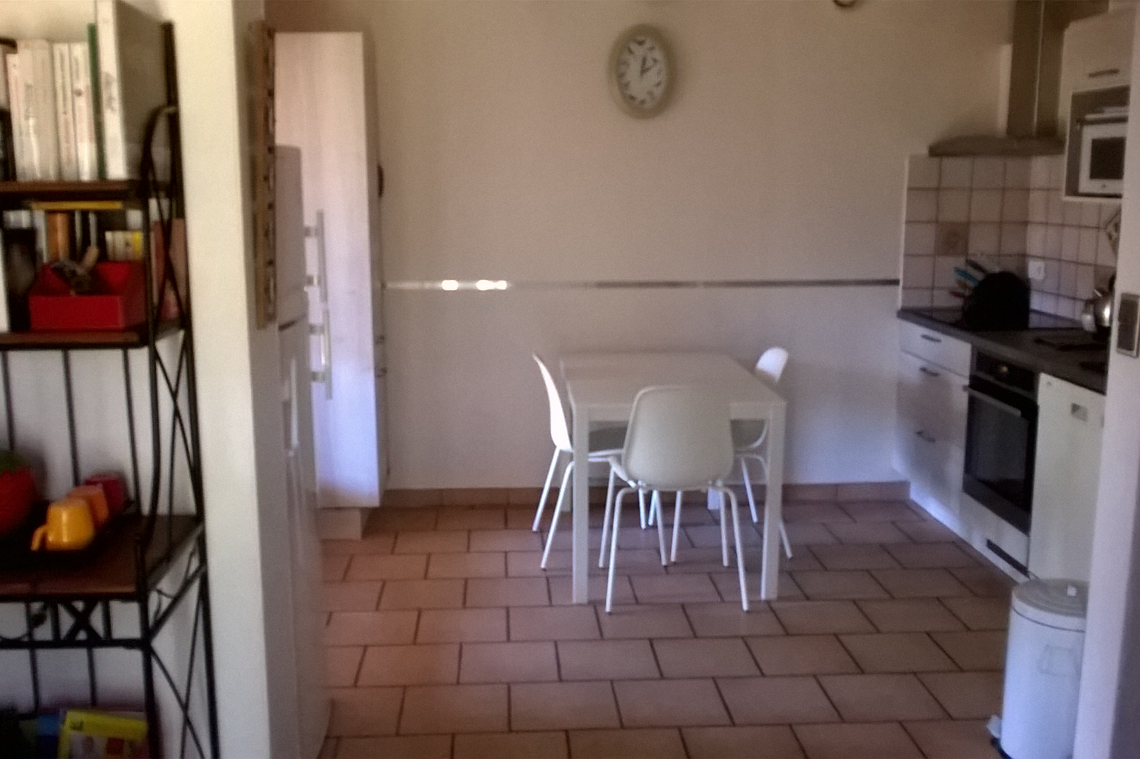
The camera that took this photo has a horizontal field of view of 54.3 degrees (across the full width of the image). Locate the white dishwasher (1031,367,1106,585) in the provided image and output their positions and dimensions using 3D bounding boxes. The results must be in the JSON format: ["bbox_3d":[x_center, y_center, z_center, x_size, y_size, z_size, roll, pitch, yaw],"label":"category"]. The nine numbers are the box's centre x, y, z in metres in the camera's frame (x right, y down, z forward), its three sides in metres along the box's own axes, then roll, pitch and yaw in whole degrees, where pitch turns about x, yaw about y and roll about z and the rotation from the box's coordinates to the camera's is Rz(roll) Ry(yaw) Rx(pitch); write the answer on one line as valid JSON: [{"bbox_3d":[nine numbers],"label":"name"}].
[{"bbox_3d":[1.946,0.437,3.650,0.600,0.830,0.600,-1,10,-3],"label":"white dishwasher"}]

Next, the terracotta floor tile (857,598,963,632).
[{"bbox_3d":[1.202,0.839,3.932,0.305,0.012,0.305,-1,10,-3],"label":"terracotta floor tile"}]

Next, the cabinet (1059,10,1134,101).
[{"bbox_3d":[2.033,-1.140,3.842,0.376,0.255,0.580,-1,10,-3],"label":"cabinet"}]

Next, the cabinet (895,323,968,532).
[{"bbox_3d":[1.884,0.219,4.971,0.581,0.890,0.842,-1,10,-3],"label":"cabinet"}]

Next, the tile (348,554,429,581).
[{"bbox_3d":[-0.723,0.755,4.439,0.302,0.012,0.302,-1,10,-3],"label":"tile"}]

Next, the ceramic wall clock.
[{"bbox_3d":[0.322,-1.387,5.000,0.284,0.405,0.040,-1,10,-4],"label":"ceramic wall clock"}]

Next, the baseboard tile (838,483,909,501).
[{"bbox_3d":[1.479,0.549,5.418,0.356,0.090,0.012,-1,10,-3],"label":"baseboard tile"}]

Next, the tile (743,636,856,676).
[{"bbox_3d":[0.749,0.896,3.594,0.305,0.012,0.305,-1,10,-3],"label":"tile"}]

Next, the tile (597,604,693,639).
[{"bbox_3d":[0.261,0.853,3.893,0.309,0.012,0.304,-1,10,-3],"label":"tile"}]

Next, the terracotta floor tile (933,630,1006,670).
[{"bbox_3d":[1.380,0.891,3.641,0.302,0.012,0.302,-1,10,-3],"label":"terracotta floor tile"}]

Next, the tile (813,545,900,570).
[{"bbox_3d":[1.161,0.730,4.522,0.305,0.012,0.301,-1,10,-3],"label":"tile"}]

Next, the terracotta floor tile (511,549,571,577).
[{"bbox_3d":[-0.092,0.749,4.479,0.305,0.012,0.305,-1,10,-3],"label":"terracotta floor tile"}]

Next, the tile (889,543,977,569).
[{"bbox_3d":[1.482,0.732,4.574,0.309,0.012,0.304,-1,10,-3],"label":"tile"}]

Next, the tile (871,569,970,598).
[{"bbox_3d":[1.336,0.781,4.228,0.305,0.012,0.301,-1,10,-3],"label":"tile"}]

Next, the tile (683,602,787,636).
[{"bbox_3d":[0.574,0.847,3.901,0.302,0.012,0.302,-1,10,-3],"label":"tile"}]

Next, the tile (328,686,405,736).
[{"bbox_3d":[-0.655,0.979,3.259,0.310,0.012,0.308,-1,10,-3],"label":"tile"}]

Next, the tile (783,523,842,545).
[{"bbox_3d":[0.989,0.684,4.854,0.309,0.012,0.304,-1,10,-3],"label":"tile"}]

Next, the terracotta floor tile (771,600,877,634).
[{"bbox_3d":[0.886,0.840,3.899,0.305,0.012,0.301,-1,10,-3],"label":"terracotta floor tile"}]

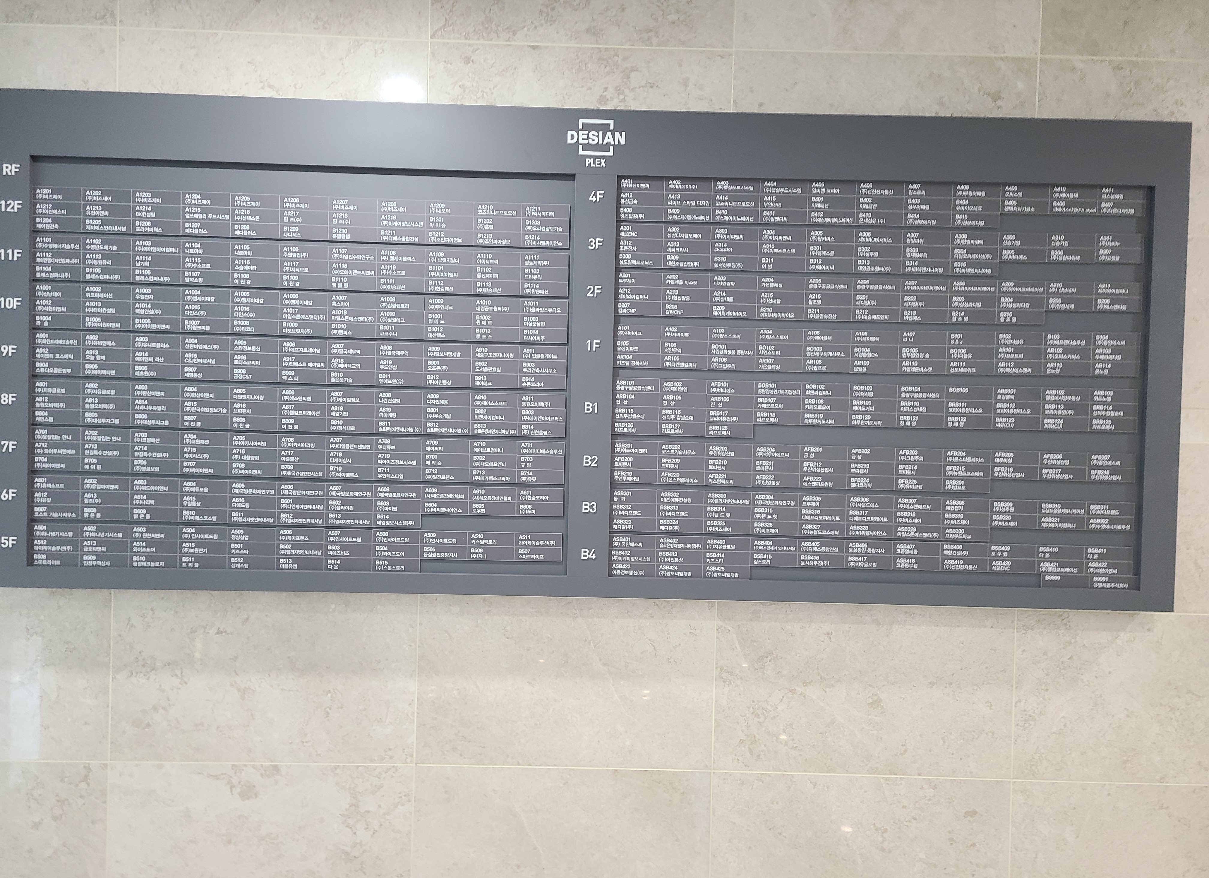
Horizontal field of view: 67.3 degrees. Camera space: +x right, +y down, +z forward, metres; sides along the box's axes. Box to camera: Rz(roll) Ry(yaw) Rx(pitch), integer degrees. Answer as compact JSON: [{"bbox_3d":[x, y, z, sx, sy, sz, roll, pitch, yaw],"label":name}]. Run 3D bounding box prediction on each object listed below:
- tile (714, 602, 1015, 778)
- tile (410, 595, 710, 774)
[{"bbox_3d":[0.613,0.592,2.155,0.700,0.400,0.020,1,1,-1],"label":"tile"},{"bbox_3d":[-0.091,0.574,2.145,0.700,0.400,0.020,1,1,-1],"label":"tile"}]

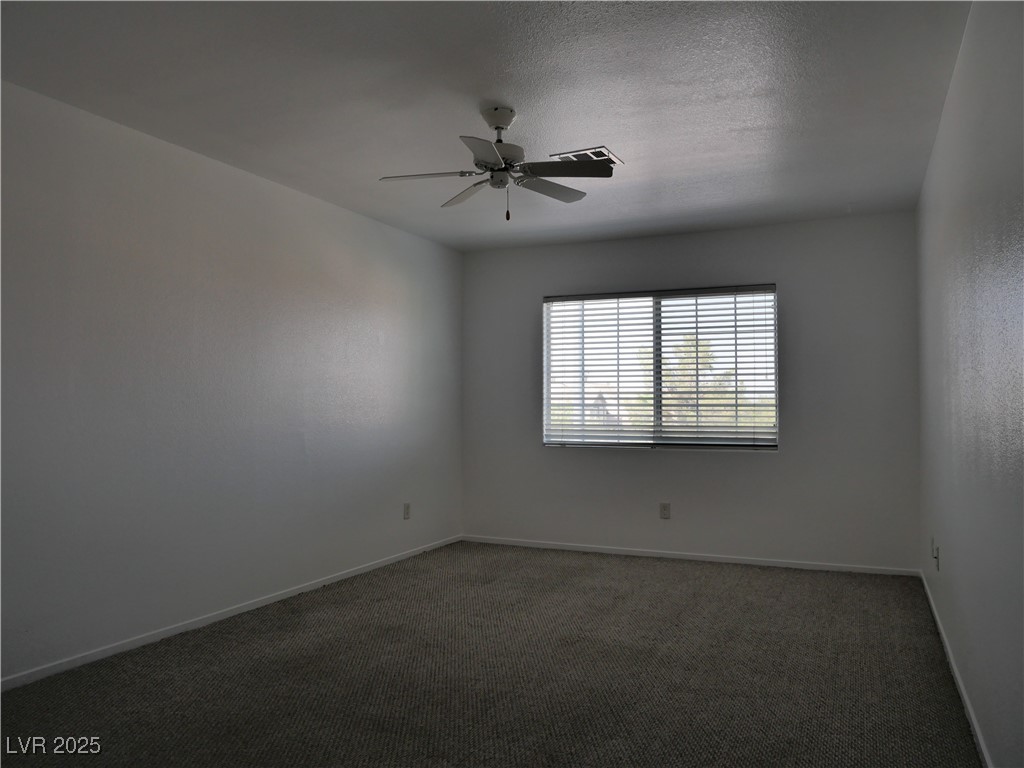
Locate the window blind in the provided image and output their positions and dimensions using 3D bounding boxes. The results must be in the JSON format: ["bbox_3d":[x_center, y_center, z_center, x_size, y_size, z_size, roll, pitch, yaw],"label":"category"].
[{"bbox_3d":[1.085,-0.118,5.440,1.780,1.185,0.060,-1,-2,23],"label":"window blind"}]

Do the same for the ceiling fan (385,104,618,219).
[{"bbox_3d":[-0.068,-0.990,3.180,1.040,0.460,1.040,-1,-2,23],"label":"ceiling fan"}]

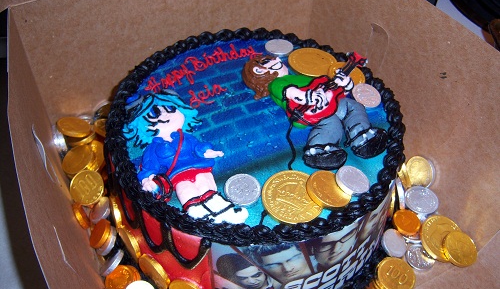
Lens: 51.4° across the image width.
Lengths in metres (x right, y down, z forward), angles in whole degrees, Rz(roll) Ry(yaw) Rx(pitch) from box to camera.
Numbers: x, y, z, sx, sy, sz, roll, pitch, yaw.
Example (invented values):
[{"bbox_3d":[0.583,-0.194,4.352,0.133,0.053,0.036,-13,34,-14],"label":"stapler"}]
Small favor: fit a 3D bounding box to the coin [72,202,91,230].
[{"bbox_3d":[-0.130,0.055,0.400,0.004,0.024,0.024,-29,52,-10],"label":"coin"}]

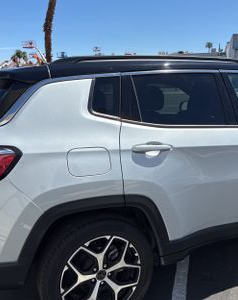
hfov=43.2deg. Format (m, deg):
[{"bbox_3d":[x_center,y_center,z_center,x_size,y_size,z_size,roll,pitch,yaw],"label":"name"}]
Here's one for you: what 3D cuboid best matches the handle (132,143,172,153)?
[{"bbox_3d":[0.188,-0.007,1.683,0.240,0.042,0.050,-4,14,-17],"label":"handle"}]

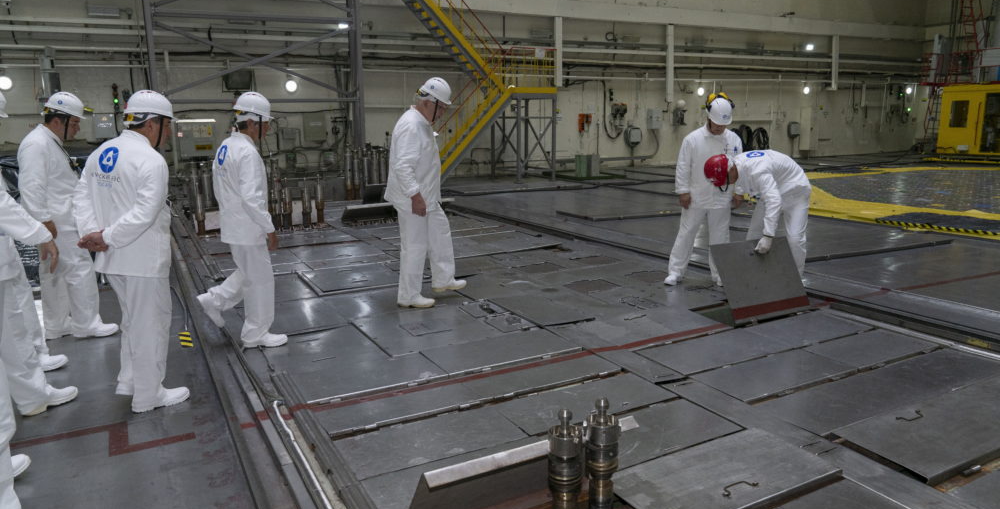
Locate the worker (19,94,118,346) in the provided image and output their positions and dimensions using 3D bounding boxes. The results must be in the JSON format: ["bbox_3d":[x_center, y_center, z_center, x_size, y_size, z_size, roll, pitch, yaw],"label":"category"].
[{"bbox_3d":[-3.264,-0.293,5.242,0.660,1.828,0.570,-10,14,-38],"label":"worker"}]

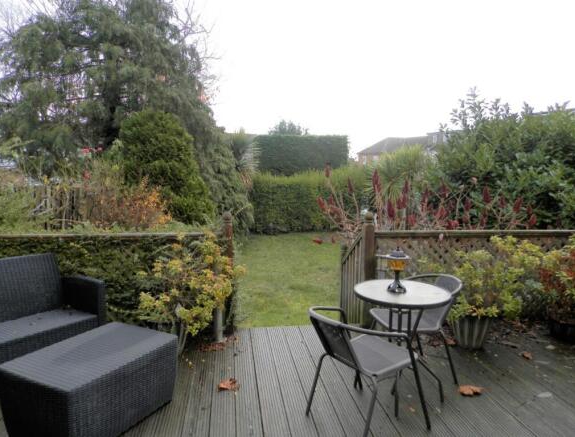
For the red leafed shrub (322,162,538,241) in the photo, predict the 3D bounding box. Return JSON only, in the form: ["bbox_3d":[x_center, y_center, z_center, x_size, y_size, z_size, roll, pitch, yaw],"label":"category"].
[{"bbox_3d":[1.700,0.272,5.218,2.400,1.930,1.400,-1,7,-7],"label":"red leafed shrub"}]

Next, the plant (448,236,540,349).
[{"bbox_3d":[1.710,0.621,3.629,0.680,0.910,0.620,-1,7,-7],"label":"plant"}]

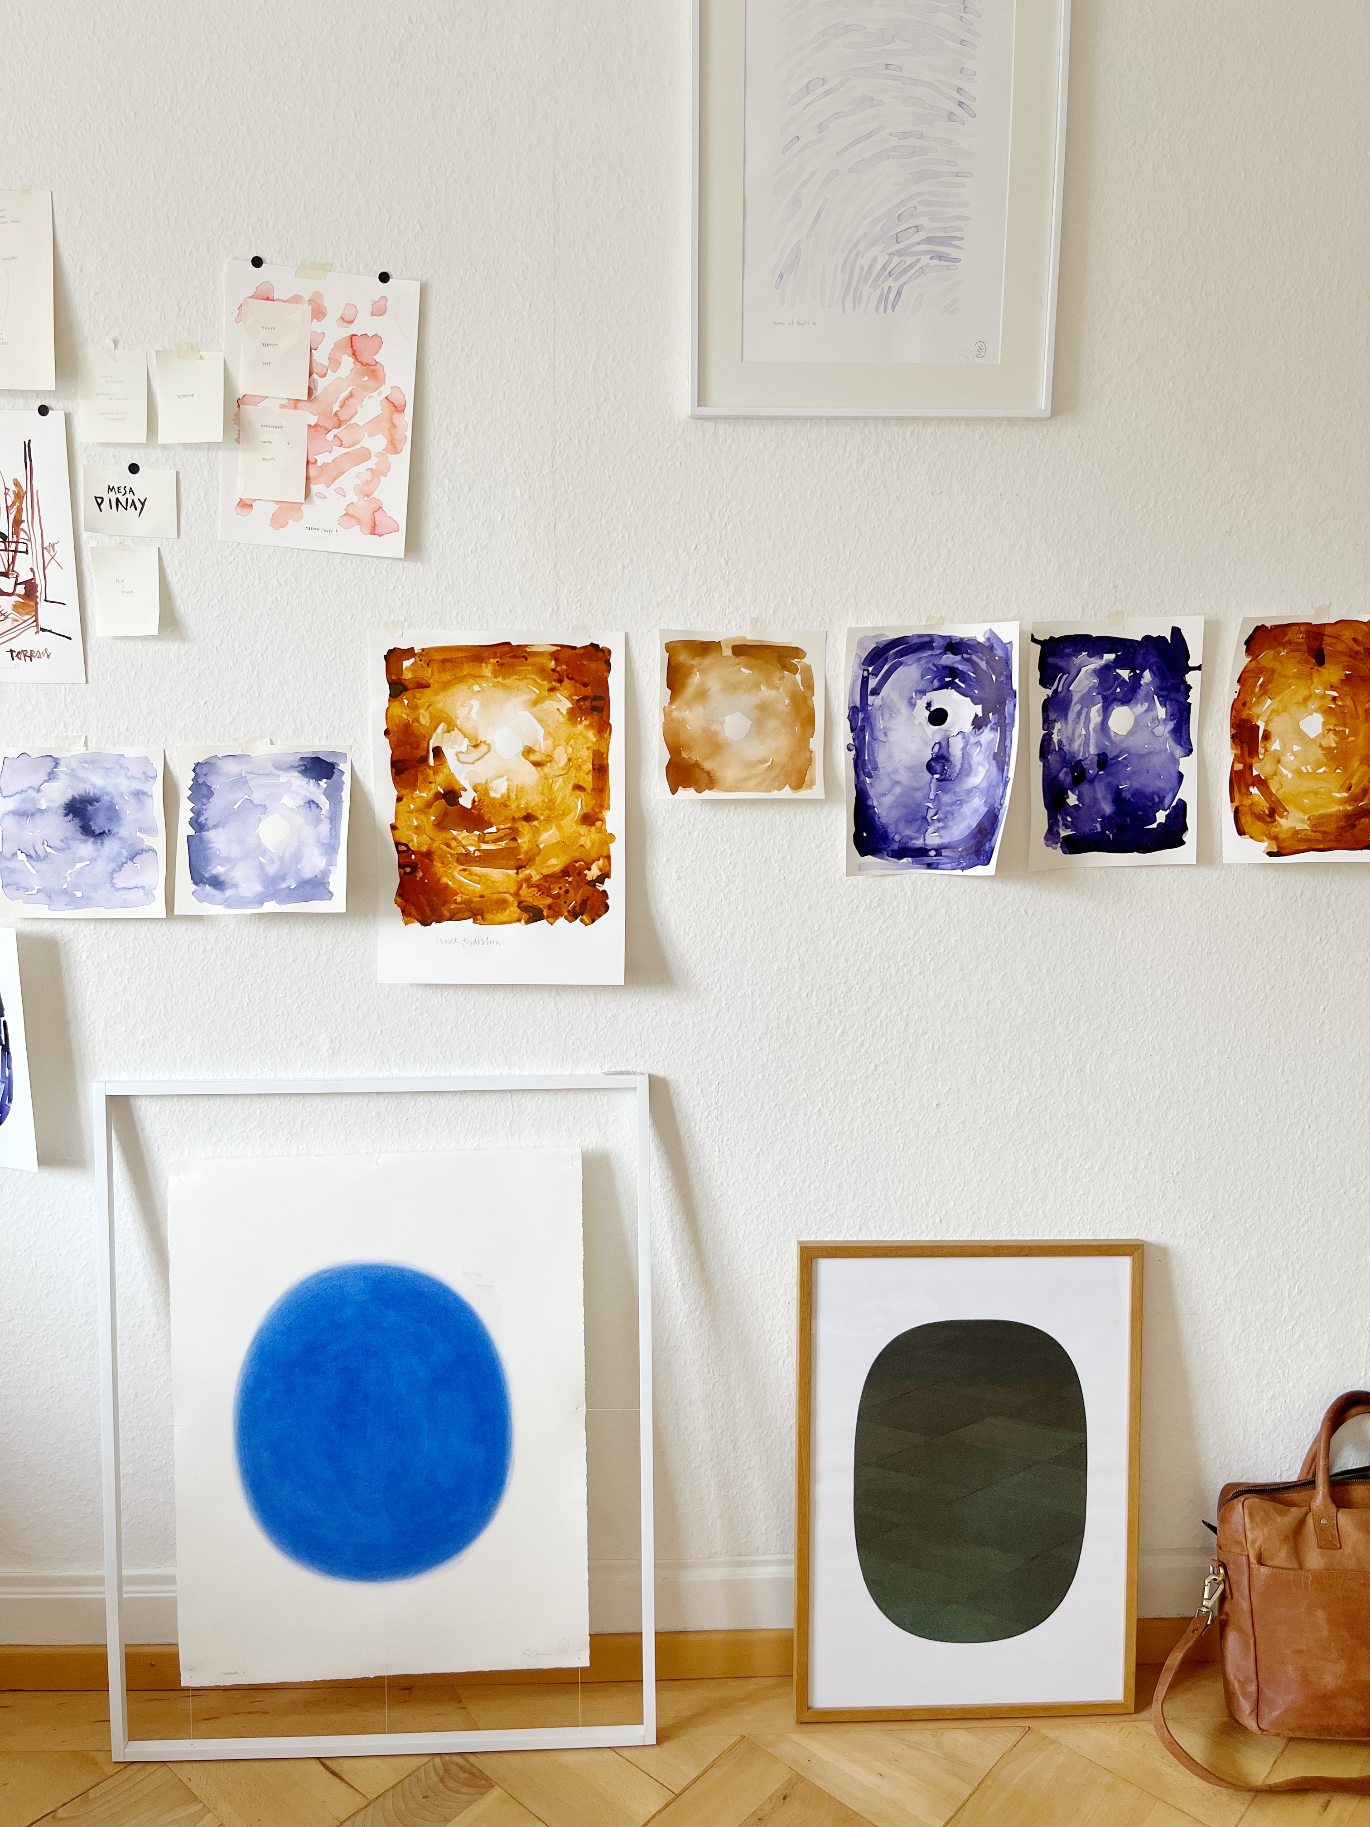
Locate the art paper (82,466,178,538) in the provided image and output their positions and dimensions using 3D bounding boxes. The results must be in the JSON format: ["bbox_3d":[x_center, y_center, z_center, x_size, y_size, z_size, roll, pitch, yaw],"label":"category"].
[{"bbox_3d":[-0.628,-0.466,1.556,0.104,0.074,0.008,3,9,-3],"label":"art paper"}]

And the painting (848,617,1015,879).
[{"bbox_3d":[0.290,-0.192,1.630,0.202,0.298,0.020,0,10,-2],"label":"painting"}]

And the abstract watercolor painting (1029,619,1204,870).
[{"bbox_3d":[0.515,-0.202,1.640,0.205,0.295,0.015,-2,10,-2],"label":"abstract watercolor painting"}]

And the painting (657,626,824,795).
[{"bbox_3d":[0.068,-0.233,1.619,0.197,0.197,0.012,0,10,-2],"label":"painting"}]

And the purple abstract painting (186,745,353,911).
[{"bbox_3d":[-0.498,-0.098,1.619,0.200,0.200,0.015,2,9,-2],"label":"purple abstract painting"}]

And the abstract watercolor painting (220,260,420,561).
[{"bbox_3d":[-0.413,-0.565,1.546,0.212,0.303,0.012,5,9,-3],"label":"abstract watercolor painting"}]

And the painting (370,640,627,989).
[{"bbox_3d":[-0.219,-0.120,1.628,0.297,0.418,0.012,0,10,-2],"label":"painting"}]

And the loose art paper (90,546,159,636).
[{"bbox_3d":[-0.638,-0.368,1.570,0.075,0.099,0.012,0,10,-2],"label":"loose art paper"}]

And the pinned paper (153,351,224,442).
[{"bbox_3d":[-0.554,-0.578,1.539,0.075,0.099,0.010,1,9,-2],"label":"pinned paper"}]

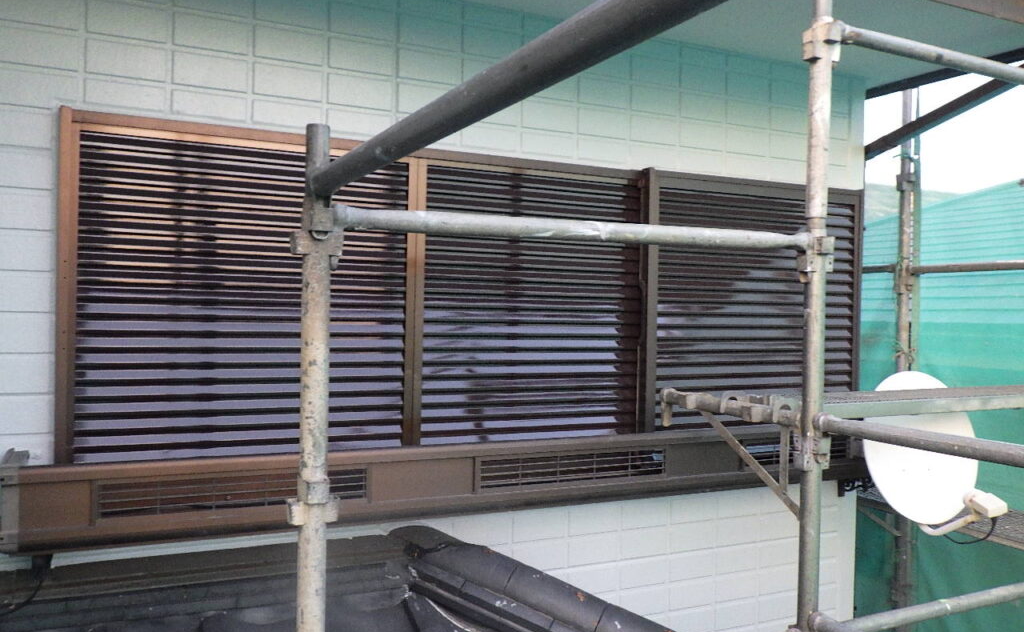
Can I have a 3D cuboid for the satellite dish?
[{"bbox_3d":[1.396,0.445,2.842,0.460,0.515,0.140,1,-14,-16],"label":"satellite dish"}]

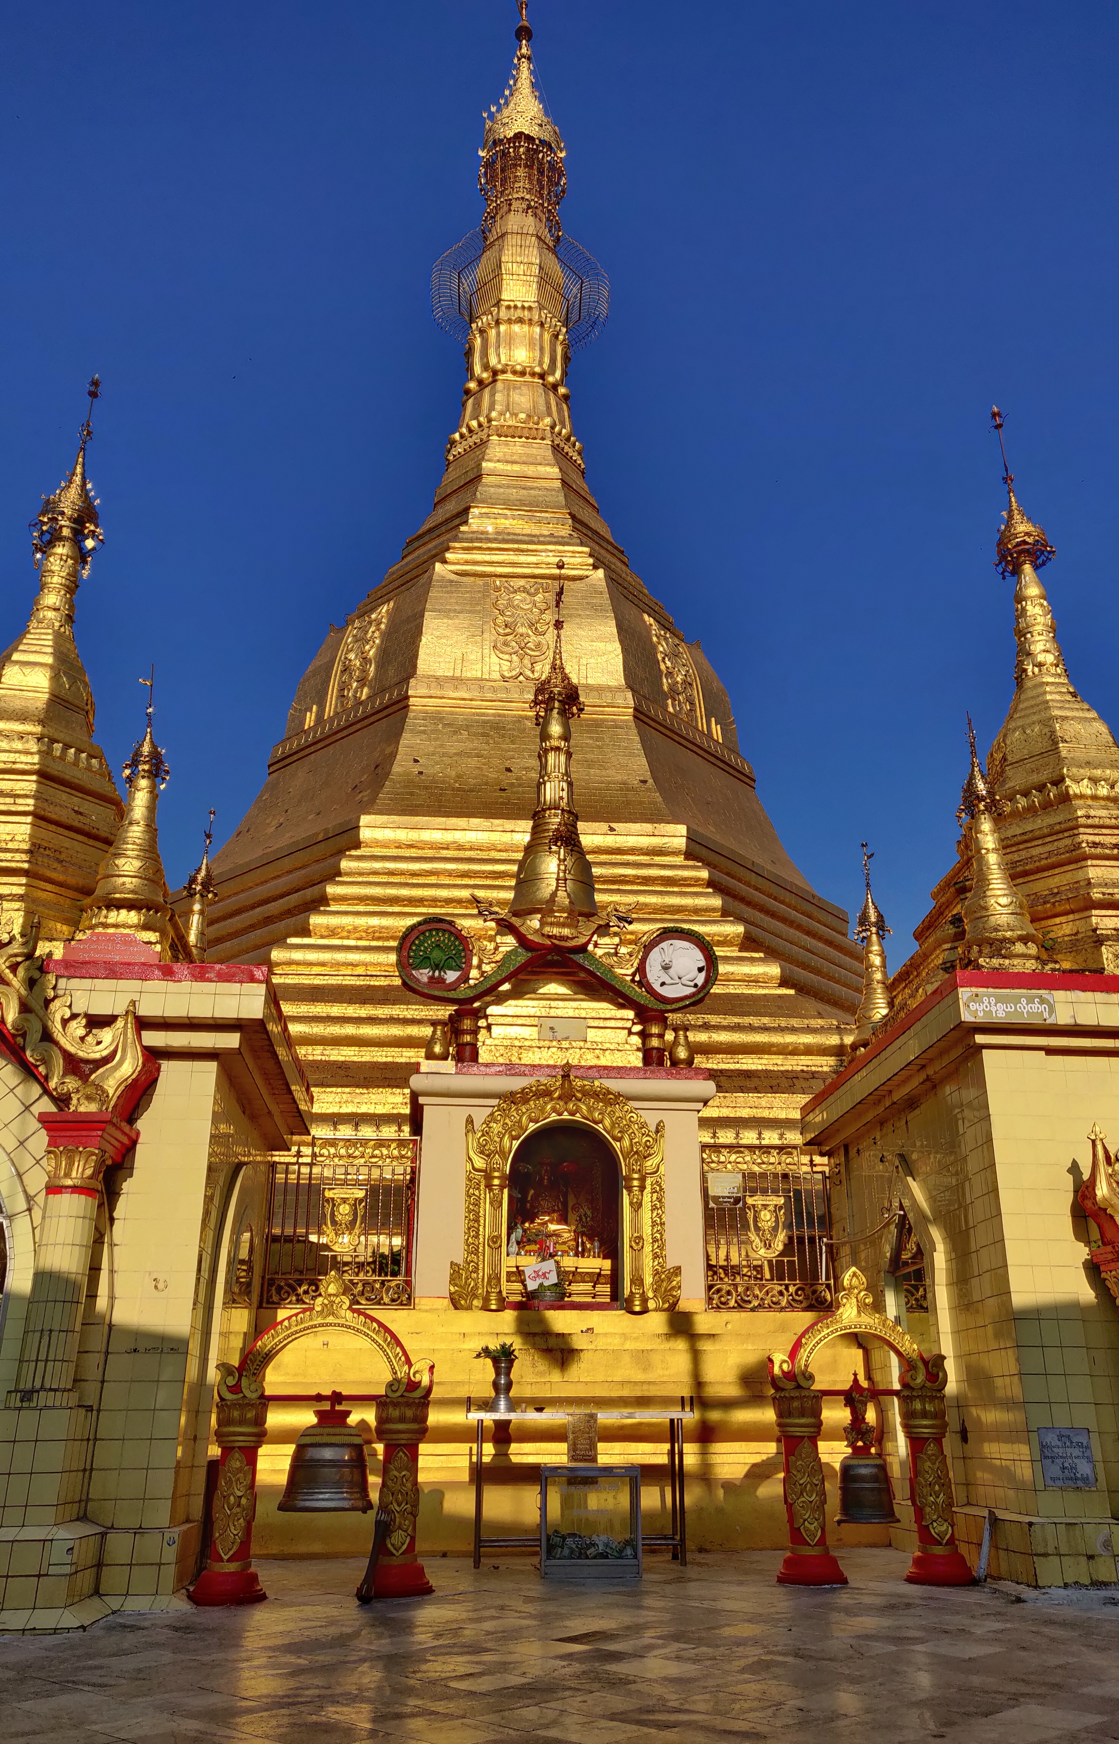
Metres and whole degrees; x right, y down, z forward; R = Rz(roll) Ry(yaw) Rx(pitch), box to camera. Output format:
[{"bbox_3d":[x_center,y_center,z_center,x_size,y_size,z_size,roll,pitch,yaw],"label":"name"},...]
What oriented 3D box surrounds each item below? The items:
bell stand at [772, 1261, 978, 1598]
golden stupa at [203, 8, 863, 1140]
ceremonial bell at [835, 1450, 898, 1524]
[{"bbox_3d":[2.435,4.379,10.093,1.526,2.289,0.500,2,-22,-4],"label":"bell stand"},{"bbox_3d":[-1.150,-8.940,32.849,19.000,41.072,19.000,2,-22,-5],"label":"golden stupa"},{"bbox_3d":[2.406,4.838,9.905,0.478,0.507,0.478,2,-22,-4],"label":"ceremonial bell"}]

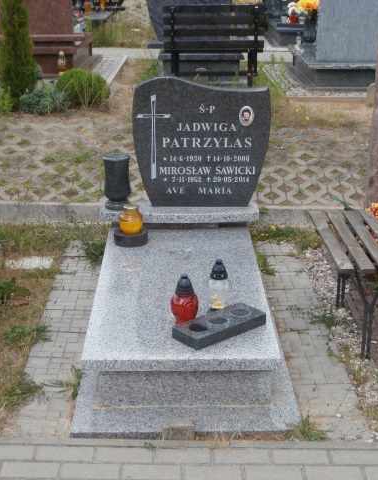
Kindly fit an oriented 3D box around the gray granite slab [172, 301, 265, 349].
[{"bbox_3d":[0.119,0.332,3.355,0.357,0.043,0.138,-14,24,-36],"label":"gray granite slab"}]

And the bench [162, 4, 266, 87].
[{"bbox_3d":[0.236,-1.700,7.754,0.908,0.816,0.428,-2,20,-7],"label":"bench"}]

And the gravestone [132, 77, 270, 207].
[{"bbox_3d":[0.057,-0.501,4.463,0.699,0.663,0.087,0,19,-1],"label":"gravestone"}]

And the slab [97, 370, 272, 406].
[{"bbox_3d":[-0.016,0.530,3.284,0.648,0.168,0.102,0,19,-1],"label":"slab"}]

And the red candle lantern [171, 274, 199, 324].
[{"bbox_3d":[-0.018,0.234,3.381,0.105,0.209,0.105,0,19,-1],"label":"red candle lantern"}]

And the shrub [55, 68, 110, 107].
[{"bbox_3d":[-0.874,-1.261,7.061,0.428,0.306,0.408,0,19,-1],"label":"shrub"}]

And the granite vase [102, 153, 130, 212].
[{"bbox_3d":[-0.366,-0.299,4.470,0.138,0.265,0.138,0,19,-1],"label":"granite vase"}]

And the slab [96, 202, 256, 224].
[{"bbox_3d":[-0.051,-0.147,4.528,0.816,0.056,0.235,0,19,-1],"label":"slab"}]

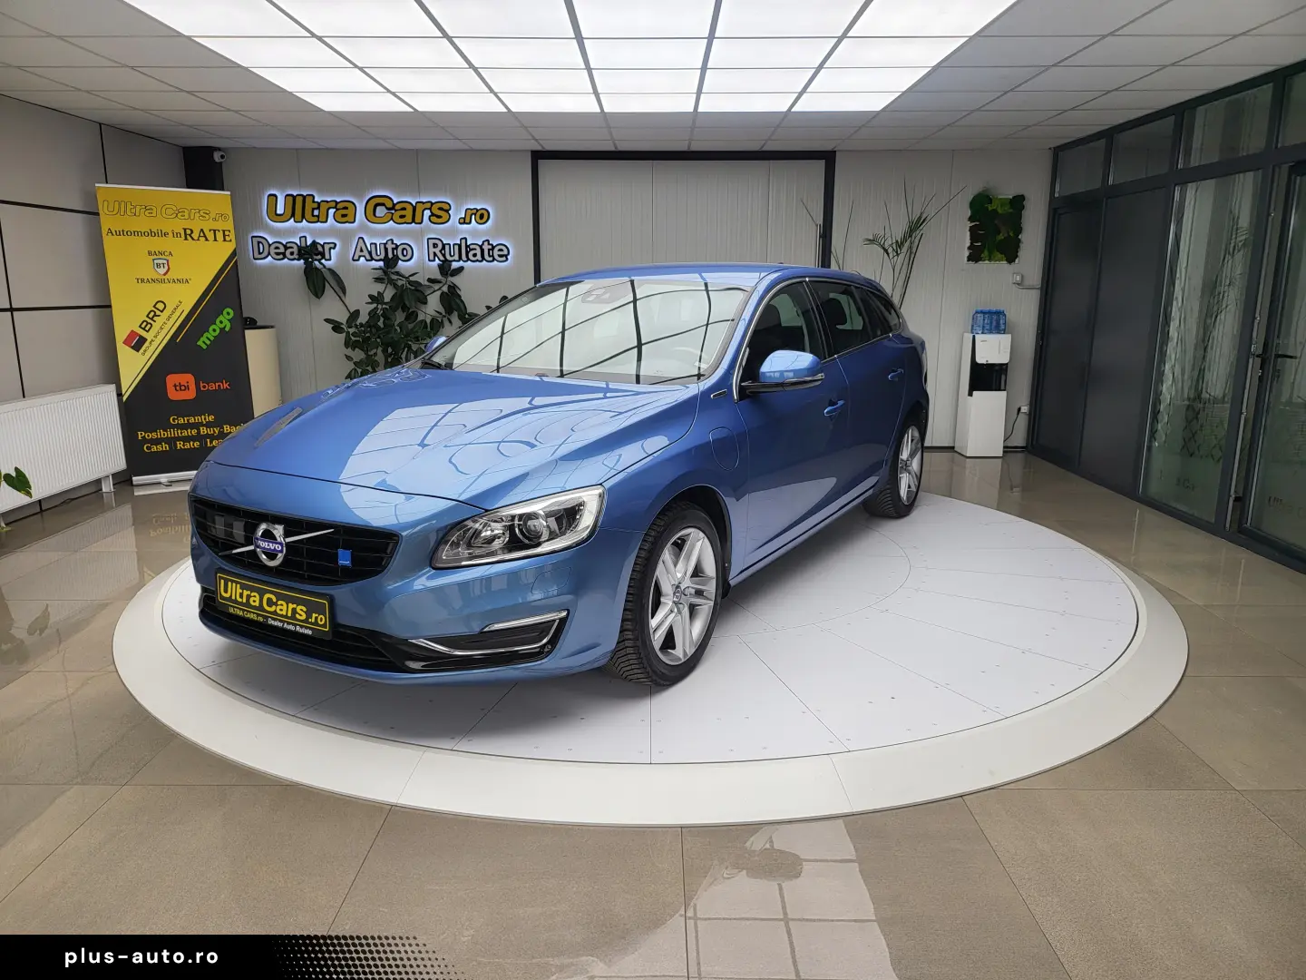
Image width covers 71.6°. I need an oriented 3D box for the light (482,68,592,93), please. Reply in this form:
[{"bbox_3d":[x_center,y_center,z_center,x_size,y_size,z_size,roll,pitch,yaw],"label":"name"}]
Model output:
[{"bbox_3d":[-0.635,-2.300,5.062,0.591,0.051,0.596,0,13,0],"label":"light"}]

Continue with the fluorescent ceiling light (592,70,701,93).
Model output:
[{"bbox_3d":[-0.029,-2.298,5.058,0.591,0.051,0.596,0,13,0],"label":"fluorescent ceiling light"}]

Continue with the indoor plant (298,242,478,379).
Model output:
[{"bbox_3d":[-2.047,-1.101,7.353,1.450,1.780,1.150,0,13,0],"label":"indoor plant"}]

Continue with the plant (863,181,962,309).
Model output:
[{"bbox_3d":[1.984,-1.326,7.323,0.950,2.250,0.900,0,13,0],"label":"plant"}]

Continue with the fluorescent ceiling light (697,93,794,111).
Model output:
[{"bbox_3d":[0.582,-2.428,5.645,0.591,0.051,0.596,0,13,0],"label":"fluorescent ceiling light"}]

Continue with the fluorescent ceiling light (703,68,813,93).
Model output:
[{"bbox_3d":[0.577,-2.296,5.054,0.591,0.051,0.596,0,13,0],"label":"fluorescent ceiling light"}]

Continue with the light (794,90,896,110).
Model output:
[{"bbox_3d":[1.188,-2.426,5.641,0.591,0.051,0.596,0,13,0],"label":"light"}]

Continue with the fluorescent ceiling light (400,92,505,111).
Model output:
[{"bbox_3d":[-1.236,-2.434,5.657,0.591,0.051,0.596,0,13,0],"label":"fluorescent ceiling light"}]

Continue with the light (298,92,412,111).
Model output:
[{"bbox_3d":[-1.827,-2.411,5.602,0.600,0.050,0.600,0,13,0],"label":"light"}]

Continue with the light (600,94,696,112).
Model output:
[{"bbox_3d":[-0.028,-2.406,5.590,0.600,0.050,0.600,0,13,0],"label":"light"}]

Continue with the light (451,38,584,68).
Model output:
[{"bbox_3d":[-0.639,-2.167,4.470,0.591,0.051,0.596,0,13,0],"label":"light"}]

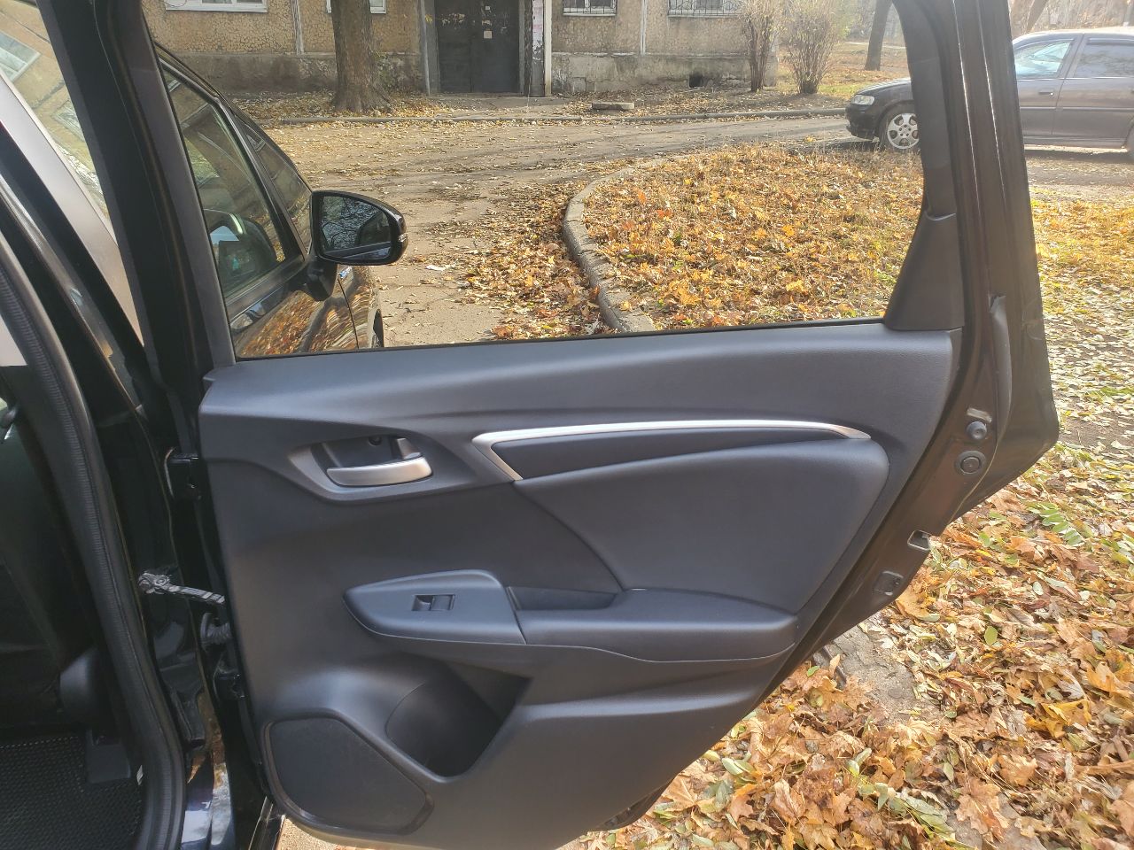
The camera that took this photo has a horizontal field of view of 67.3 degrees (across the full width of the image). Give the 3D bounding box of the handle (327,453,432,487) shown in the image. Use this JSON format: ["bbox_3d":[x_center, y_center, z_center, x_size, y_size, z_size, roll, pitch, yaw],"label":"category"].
[{"bbox_3d":[-0.205,0.050,0.935,0.118,0.030,0.028,0,24,10],"label":"handle"}]

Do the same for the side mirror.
[{"bbox_3d":[-0.411,-0.397,1.711,0.180,0.148,0.105,2,25,3],"label":"side mirror"}]

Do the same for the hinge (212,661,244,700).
[{"bbox_3d":[-0.488,0.367,1.224,0.040,0.046,0.043,-2,25,-4],"label":"hinge"}]

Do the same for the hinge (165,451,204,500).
[{"bbox_3d":[-0.487,0.065,1.085,0.042,0.052,0.045,-2,25,-4],"label":"hinge"}]

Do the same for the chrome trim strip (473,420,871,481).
[{"bbox_3d":[0.100,0.025,0.868,0.400,0.064,0.032,0,24,10],"label":"chrome trim strip"}]

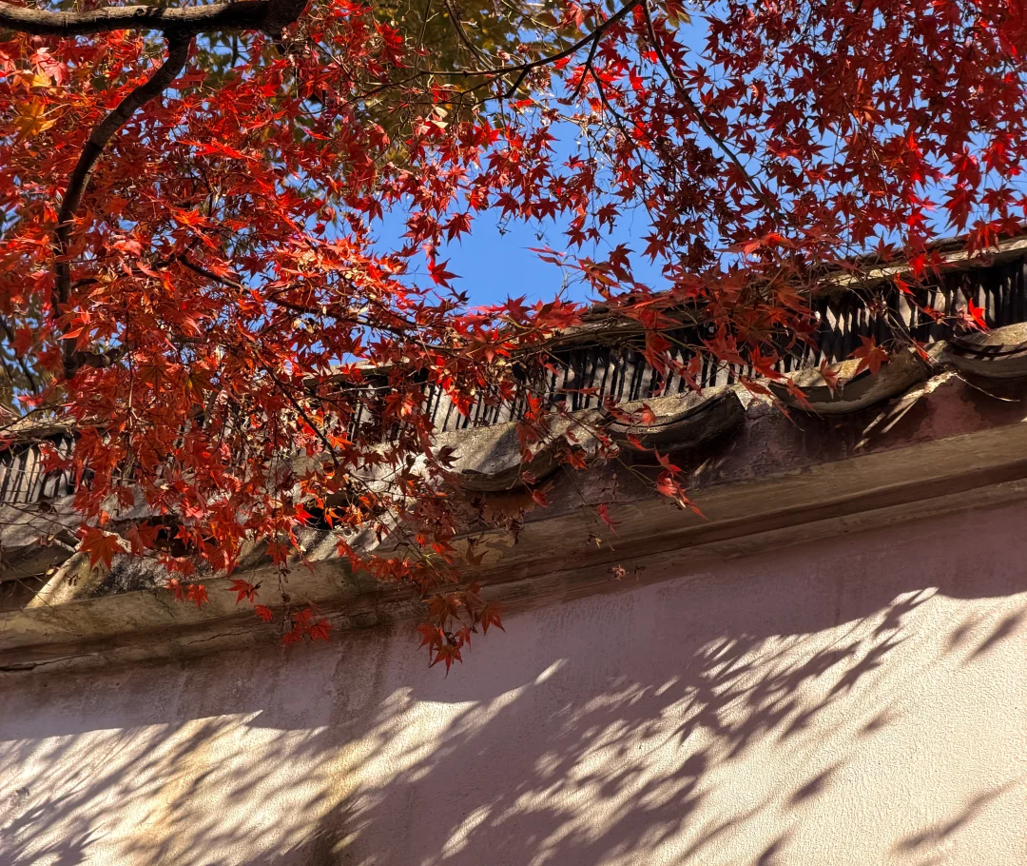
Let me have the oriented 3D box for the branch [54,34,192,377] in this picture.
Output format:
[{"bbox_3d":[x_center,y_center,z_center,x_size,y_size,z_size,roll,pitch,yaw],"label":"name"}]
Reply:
[{"bbox_3d":[-0.529,-0.300,5.200,0.145,0.475,0.120,12,-22,-3],"label":"branch"}]

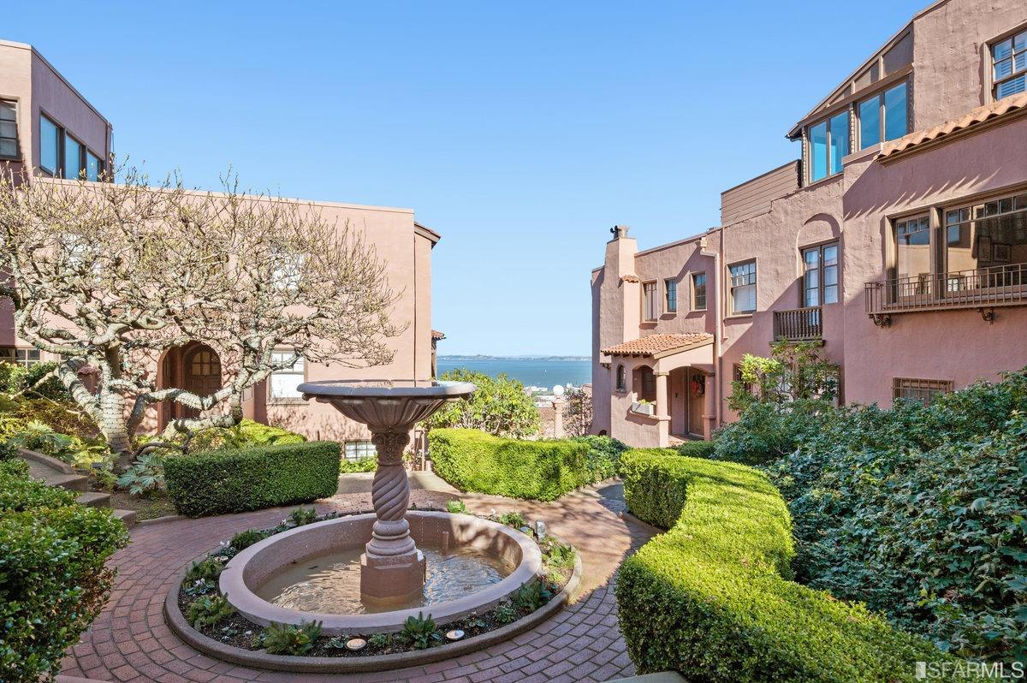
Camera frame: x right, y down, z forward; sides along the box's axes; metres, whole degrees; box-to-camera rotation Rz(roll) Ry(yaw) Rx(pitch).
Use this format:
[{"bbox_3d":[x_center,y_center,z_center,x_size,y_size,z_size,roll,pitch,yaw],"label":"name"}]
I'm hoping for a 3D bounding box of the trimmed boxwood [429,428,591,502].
[{"bbox_3d":[-0.059,1.681,7.225,2.250,0.770,1.150,-1,-2,19],"label":"trimmed boxwood"}]

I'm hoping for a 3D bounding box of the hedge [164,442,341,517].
[{"bbox_3d":[-3.290,1.698,6.577,1.922,0.700,0.650,1,-2,-29],"label":"hedge"}]

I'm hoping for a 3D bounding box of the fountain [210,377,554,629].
[{"bbox_3d":[-1.076,1.172,4.604,2.595,1.606,2.595,0,-2,0],"label":"fountain"}]

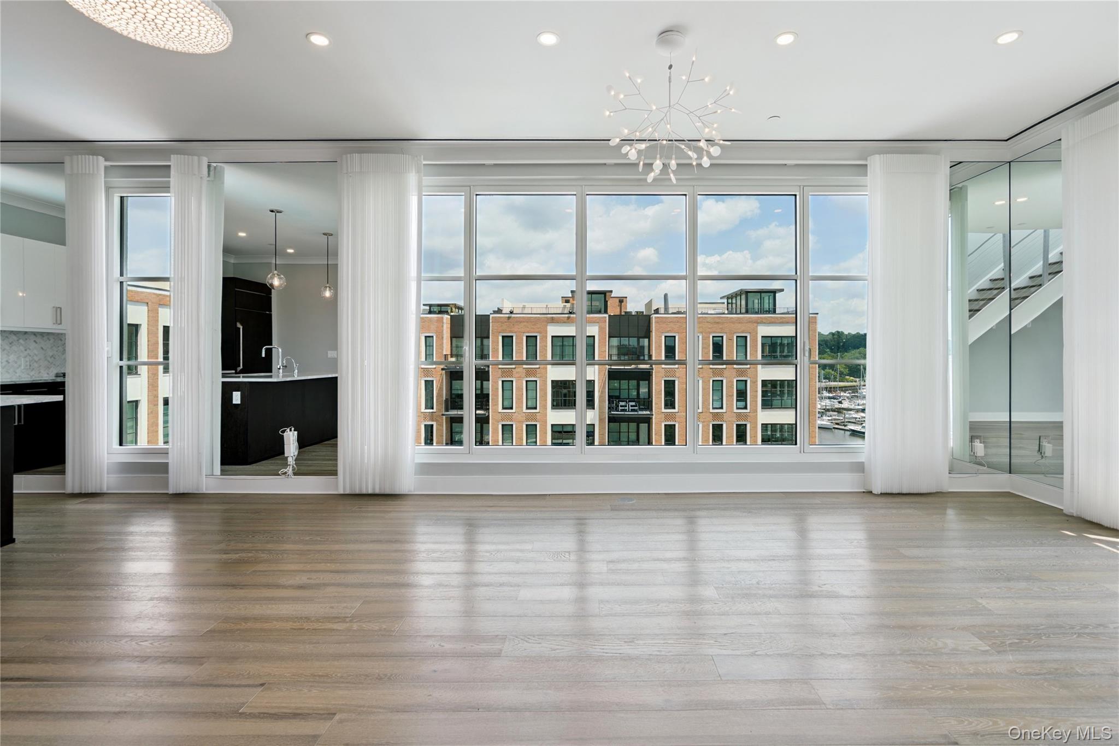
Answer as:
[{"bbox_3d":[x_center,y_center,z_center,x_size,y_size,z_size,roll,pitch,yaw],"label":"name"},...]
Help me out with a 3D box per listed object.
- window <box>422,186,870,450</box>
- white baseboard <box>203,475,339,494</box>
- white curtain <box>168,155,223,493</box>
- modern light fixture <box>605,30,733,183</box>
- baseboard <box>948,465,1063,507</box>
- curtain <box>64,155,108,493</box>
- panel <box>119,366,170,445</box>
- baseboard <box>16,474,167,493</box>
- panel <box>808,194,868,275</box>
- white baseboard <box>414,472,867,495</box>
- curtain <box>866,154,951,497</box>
[{"bbox_3d":[0.695,-0.434,4.250,4.147,2.407,0.120,0,0,0],"label":"window"},{"bbox_3d":[-2.439,0.940,4.210,1.169,0.163,0.030,0,0,0],"label":"white baseboard"},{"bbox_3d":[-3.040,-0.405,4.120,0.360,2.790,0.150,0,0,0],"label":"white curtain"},{"bbox_3d":[0.639,-1.485,2.830,0.750,0.810,0.750,0,0,0],"label":"modern light fixture"},{"bbox_3d":[3.547,0.905,3.970,0.545,0.170,0.480,0,0,0],"label":"baseboard"},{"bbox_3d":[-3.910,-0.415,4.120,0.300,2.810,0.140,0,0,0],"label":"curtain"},{"bbox_3d":[-3.548,0.286,4.280,0.512,0.693,0.030,0,0,0],"label":"panel"},{"bbox_3d":[-3.964,0.935,4.210,1.332,0.159,0.030,0,0,0],"label":"baseboard"},{"bbox_3d":[2.449,-1.189,4.280,0.617,0.708,0.030,0,0,0],"label":"panel"},{"bbox_3d":[0.685,0.942,4.210,3.849,0.174,0.030,0,0,0],"label":"white baseboard"},{"bbox_3d":[2.855,-0.415,4.120,0.650,2.810,0.150,0,0,0],"label":"curtain"}]

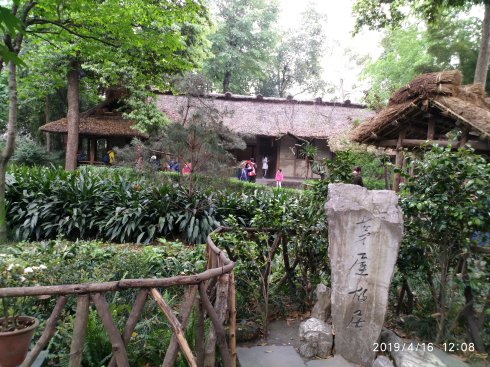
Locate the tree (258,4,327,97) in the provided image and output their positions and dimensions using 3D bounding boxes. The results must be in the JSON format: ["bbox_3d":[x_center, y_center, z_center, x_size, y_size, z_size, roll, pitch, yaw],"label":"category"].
[{"bbox_3d":[4.747,-8.946,39.000,6.800,16.500,6.800,2,3,0],"label":"tree"}]

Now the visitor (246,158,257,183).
[{"bbox_3d":[0.349,-0.549,20.500,0.550,1.660,0.500,0,4,-30],"label":"visitor"}]

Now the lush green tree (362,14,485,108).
[{"bbox_3d":[15.161,-6.866,33.000,9.500,13.800,8.500,2,3,0],"label":"lush green tree"}]

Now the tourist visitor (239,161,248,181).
[{"bbox_3d":[-0.081,-0.540,20.600,0.550,1.600,0.500,0,4,-30],"label":"tourist visitor"}]

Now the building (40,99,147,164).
[{"bbox_3d":[-10.039,-3.069,26.000,6.600,5.300,6.200,2,3,-6],"label":"building"}]

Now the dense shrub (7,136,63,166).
[{"bbox_3d":[-10.420,-1.208,19.000,2.700,2.300,2.300,2,3,0],"label":"dense shrub"}]

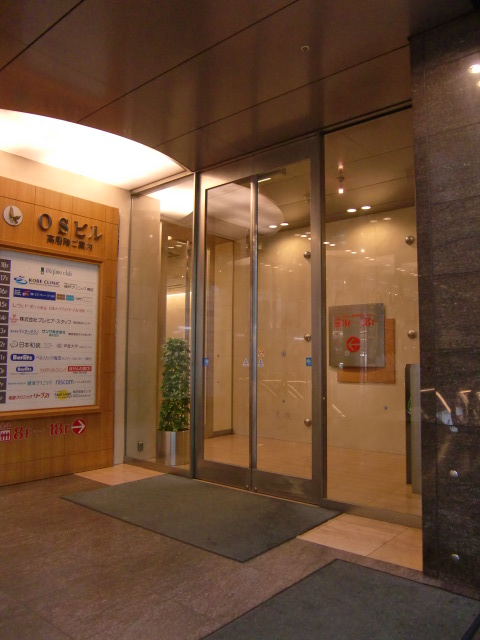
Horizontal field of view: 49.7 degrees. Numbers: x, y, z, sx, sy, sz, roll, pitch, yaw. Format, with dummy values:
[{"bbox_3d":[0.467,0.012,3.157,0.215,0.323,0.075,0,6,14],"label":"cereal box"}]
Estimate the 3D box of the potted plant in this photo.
[{"bbox_3d":[-0.883,1.074,6.917,0.456,1.654,0.456,0,-4,0],"label":"potted plant"}]

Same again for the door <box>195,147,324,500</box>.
[{"bbox_3d":[0.157,-0.007,5.674,1.746,3.668,0.120,-3,-5,41],"label":"door"}]

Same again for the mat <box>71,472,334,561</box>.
[{"bbox_3d":[-0.424,1.776,4.964,2.396,0.012,1.411,-3,-5,41],"label":"mat"}]

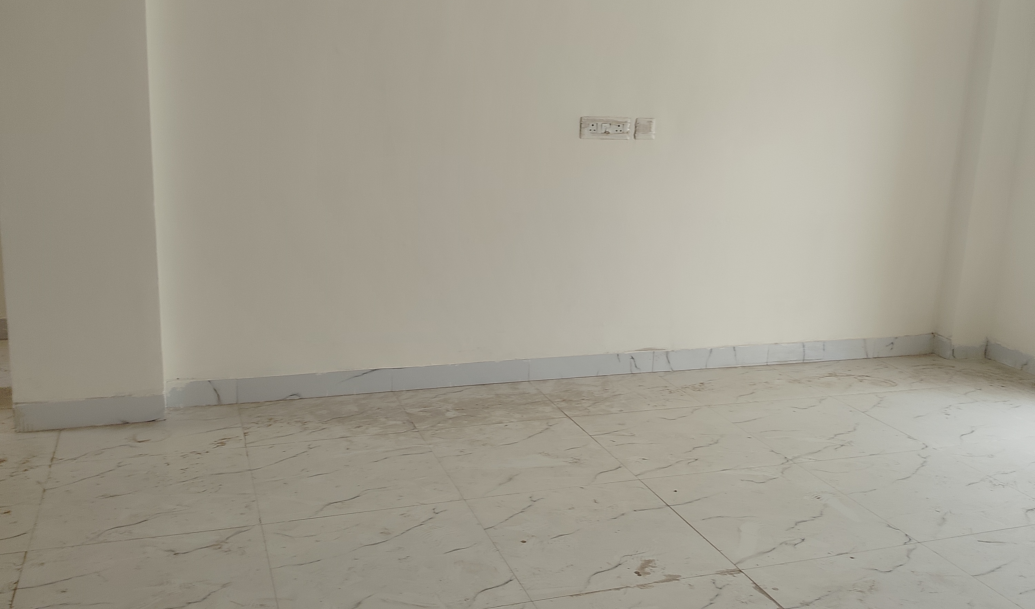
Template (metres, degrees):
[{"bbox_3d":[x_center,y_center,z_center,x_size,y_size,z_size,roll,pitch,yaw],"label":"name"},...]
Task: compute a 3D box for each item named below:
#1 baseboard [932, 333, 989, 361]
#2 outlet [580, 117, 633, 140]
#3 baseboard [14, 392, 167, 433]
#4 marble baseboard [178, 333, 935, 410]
[{"bbox_3d":[2.202,0.208,4.781,0.204,0.099,0.140,-2,14,-20],"label":"baseboard"},{"bbox_3d":[0.367,-0.723,3.938,0.228,0.089,0.020,-2,14,-20],"label":"outlet"},{"bbox_3d":[-1.509,0.384,3.387,0.485,0.099,0.020,-2,14,-20],"label":"baseboard"},{"bbox_3d":[0.381,0.267,4.211,3.630,0.099,0.020,-2,14,-20],"label":"marble baseboard"}]

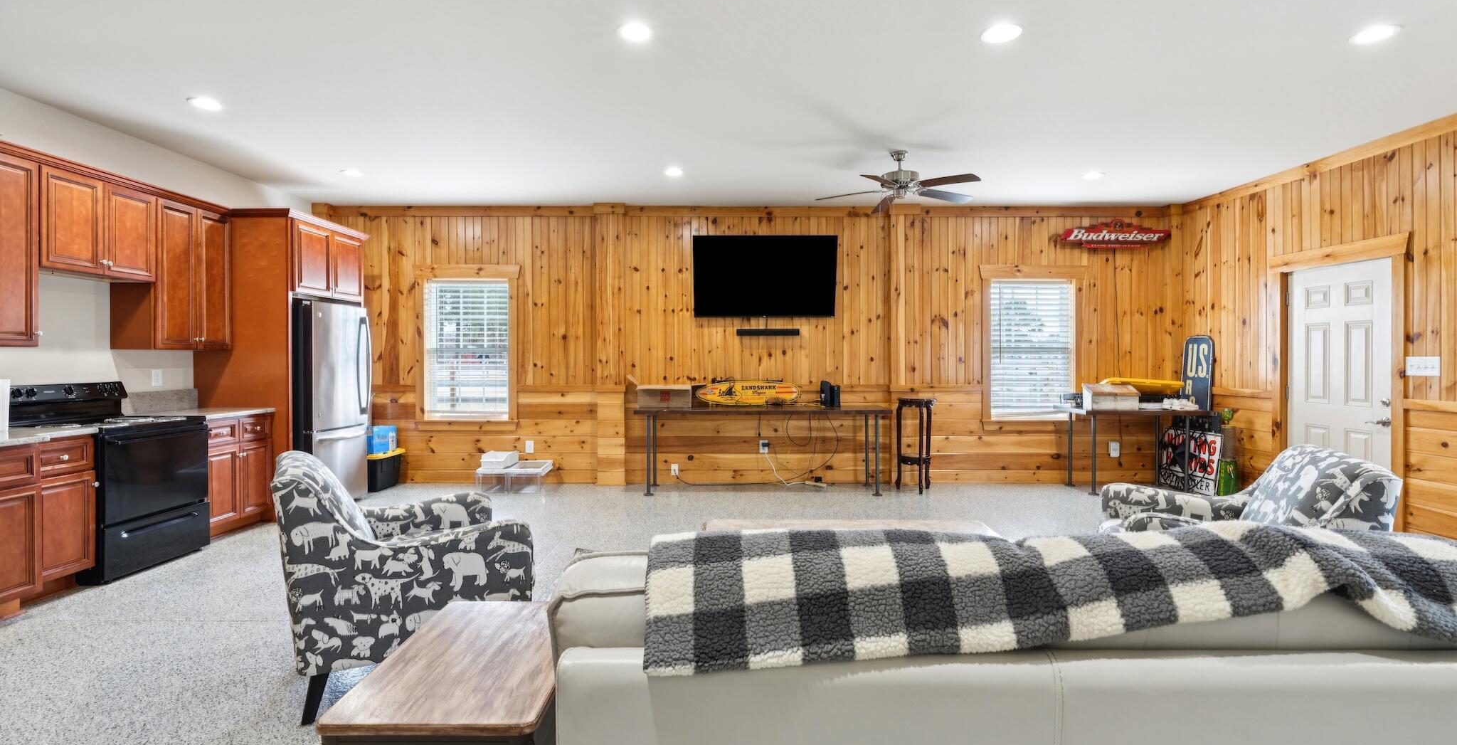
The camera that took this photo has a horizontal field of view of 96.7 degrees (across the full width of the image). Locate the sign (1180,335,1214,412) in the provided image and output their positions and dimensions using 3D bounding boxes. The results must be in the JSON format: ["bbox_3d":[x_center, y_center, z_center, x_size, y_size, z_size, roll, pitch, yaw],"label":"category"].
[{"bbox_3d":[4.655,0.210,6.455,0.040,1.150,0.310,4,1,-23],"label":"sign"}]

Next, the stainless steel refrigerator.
[{"bbox_3d":[-3.825,0.303,5.777,0.850,1.790,0.800,0,1,0],"label":"stainless steel refrigerator"}]

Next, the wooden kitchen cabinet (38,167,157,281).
[{"bbox_3d":[-4.185,-0.920,4.148,0.330,0.600,0.770,0,1,0],"label":"wooden kitchen cabinet"}]

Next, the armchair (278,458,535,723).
[{"bbox_3d":[-1.384,0.817,2.759,0.860,0.880,0.770,-1,1,-32],"label":"armchair"}]

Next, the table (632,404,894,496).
[{"bbox_3d":[0.340,0.775,6.486,2.470,0.820,0.500,0,1,0],"label":"table"}]

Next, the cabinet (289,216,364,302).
[{"bbox_3d":[-3.950,-0.968,5.812,0.720,0.610,0.960,0,1,0],"label":"cabinet"}]

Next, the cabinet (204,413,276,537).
[{"bbox_3d":[-4.030,0.777,4.951,0.630,0.875,0.750,0,1,0],"label":"cabinet"}]

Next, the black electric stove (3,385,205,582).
[{"bbox_3d":[-3.985,0.649,4.188,0.700,1.160,0.765,0,1,0],"label":"black electric stove"}]

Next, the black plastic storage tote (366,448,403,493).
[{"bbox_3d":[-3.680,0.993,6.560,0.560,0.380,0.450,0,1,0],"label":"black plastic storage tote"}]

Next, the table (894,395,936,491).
[{"bbox_3d":[1.875,0.725,6.495,0.340,0.920,0.340,1,1,30],"label":"table"}]

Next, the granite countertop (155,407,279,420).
[{"bbox_3d":[-4.025,0.319,4.942,0.650,0.040,0.750,0,1,0],"label":"granite countertop"}]

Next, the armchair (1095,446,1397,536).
[{"bbox_3d":[2.230,0.814,2.906,0.860,0.880,0.770,1,1,26],"label":"armchair"}]

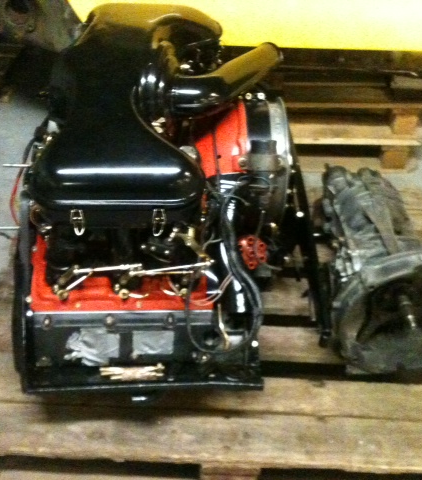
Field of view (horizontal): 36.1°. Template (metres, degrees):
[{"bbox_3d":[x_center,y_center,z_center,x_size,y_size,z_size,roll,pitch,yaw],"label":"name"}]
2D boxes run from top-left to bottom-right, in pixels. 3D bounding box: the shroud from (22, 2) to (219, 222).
[{"bbox_3d":[-0.150,-0.278,1.353,0.320,0.210,0.590,2,41,-3],"label":"shroud"}]

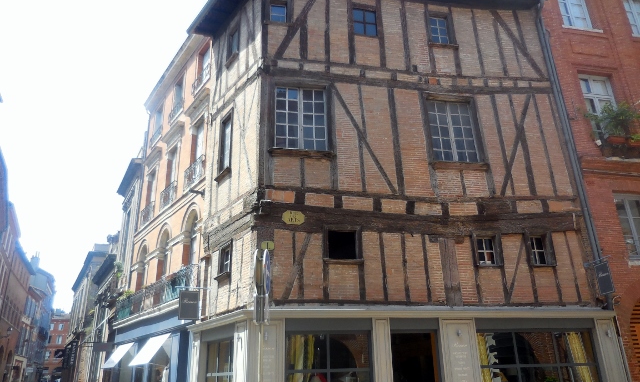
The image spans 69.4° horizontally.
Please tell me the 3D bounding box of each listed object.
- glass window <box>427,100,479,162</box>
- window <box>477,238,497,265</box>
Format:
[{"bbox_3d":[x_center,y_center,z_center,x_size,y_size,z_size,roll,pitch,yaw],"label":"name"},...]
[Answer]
[{"bbox_3d":[3.327,-1.507,11.532,1.202,1.692,0.100,3,-21,-10],"label":"glass window"},{"bbox_3d":[3.782,1.375,10.507,0.424,0.644,0.100,3,-21,-10],"label":"window"}]

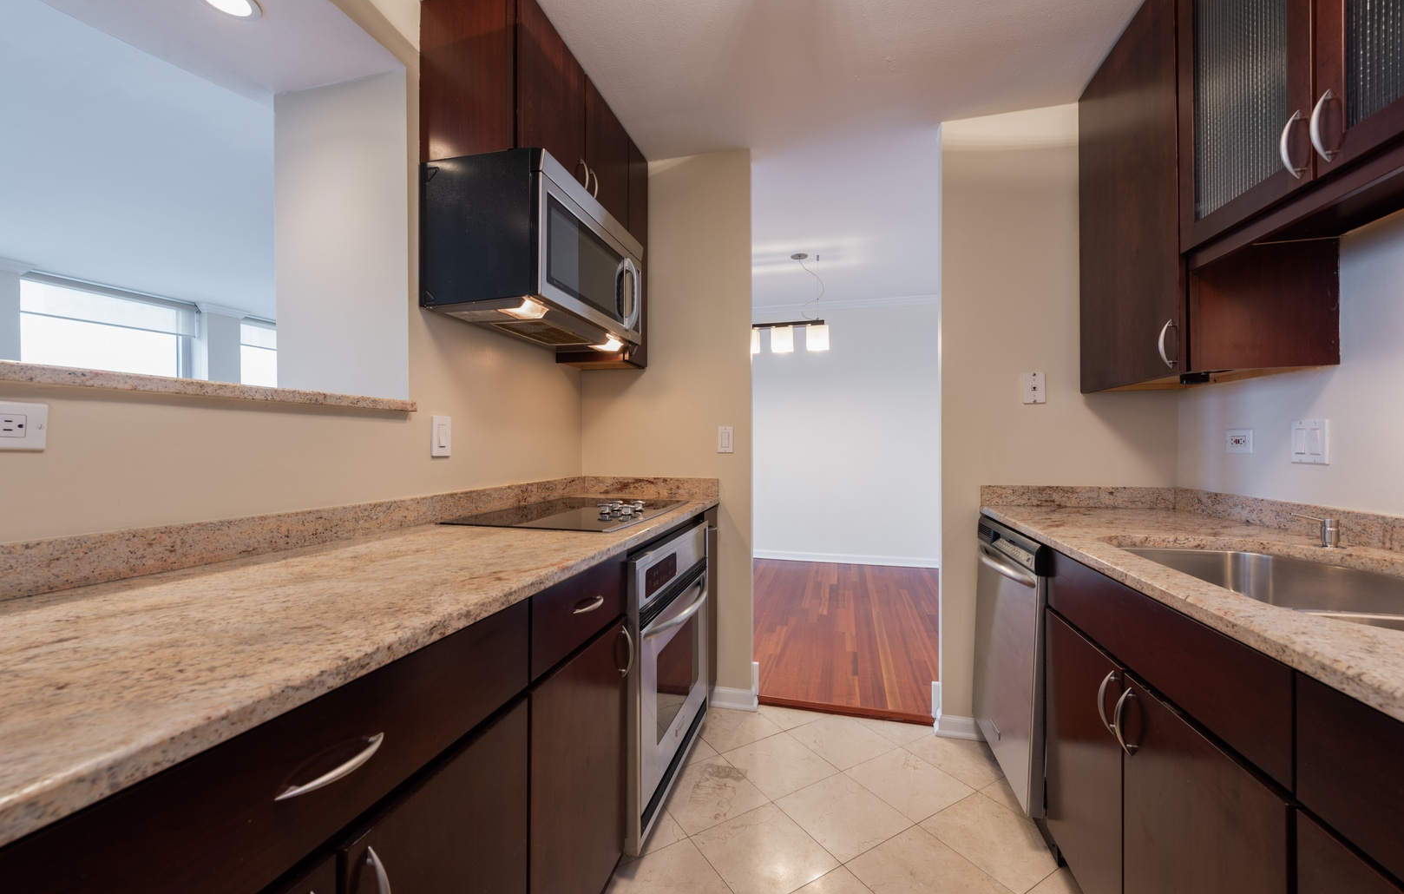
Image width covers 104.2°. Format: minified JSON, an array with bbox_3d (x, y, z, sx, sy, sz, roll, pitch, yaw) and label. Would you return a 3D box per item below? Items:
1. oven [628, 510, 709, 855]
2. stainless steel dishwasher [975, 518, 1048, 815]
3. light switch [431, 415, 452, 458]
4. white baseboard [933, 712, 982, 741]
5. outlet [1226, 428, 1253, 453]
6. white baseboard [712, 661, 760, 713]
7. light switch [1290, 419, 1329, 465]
[{"bbox_3d":[-0.340,0.666,1.823,0.610,0.755,0.740,0,0,14],"label":"oven"},{"bbox_3d":[1.262,0.668,1.746,0.610,0.785,0.610,0,0,14],"label":"stainless steel dishwasher"},{"bbox_3d":[-0.788,-0.031,1.667,0.013,0.118,0.079,0,0,14],"label":"light switch"},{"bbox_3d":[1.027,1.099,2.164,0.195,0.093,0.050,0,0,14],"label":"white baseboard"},{"bbox_3d":[1.643,-0.018,1.678,0.011,0.071,0.115,0,0,14],"label":"outlet"},{"bbox_3d":[0.144,1.058,2.422,0.217,0.180,0.110,0,0,14],"label":"white baseboard"},{"bbox_3d":[1.577,-0.012,1.425,0.012,0.114,0.117,0,0,14],"label":"light switch"}]

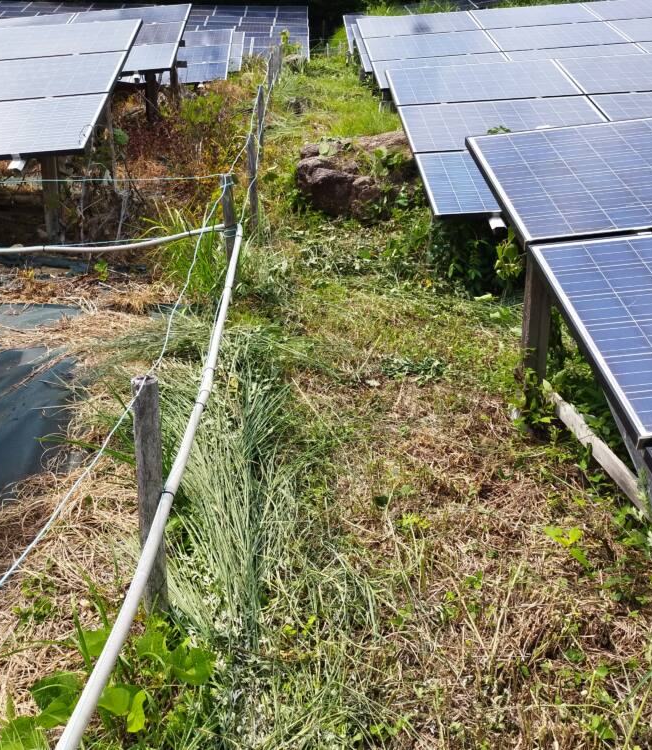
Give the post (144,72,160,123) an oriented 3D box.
[{"bbox_3d":[-2.100,-3.390,9.450,0.095,0.660,0.095,-2,10,-2],"label":"post"}]

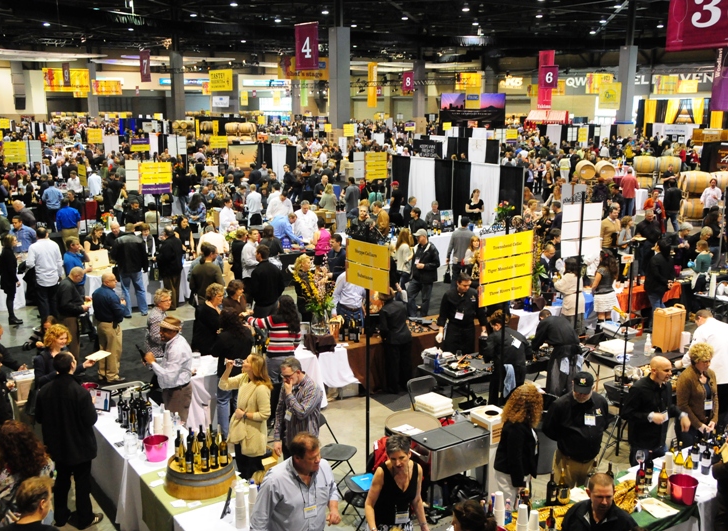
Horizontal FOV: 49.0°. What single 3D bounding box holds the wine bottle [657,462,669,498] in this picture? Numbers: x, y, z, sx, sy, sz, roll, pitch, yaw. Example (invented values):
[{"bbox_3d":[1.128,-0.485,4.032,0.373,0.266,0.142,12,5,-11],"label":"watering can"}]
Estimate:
[{"bbox_3d":[2.642,1.884,7.040,0.080,0.308,0.080,-7,14,-32],"label":"wine bottle"}]

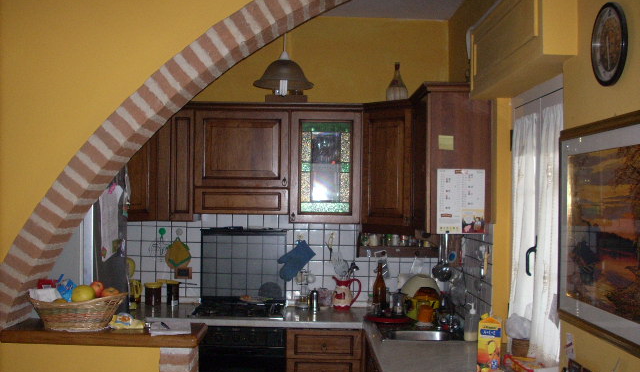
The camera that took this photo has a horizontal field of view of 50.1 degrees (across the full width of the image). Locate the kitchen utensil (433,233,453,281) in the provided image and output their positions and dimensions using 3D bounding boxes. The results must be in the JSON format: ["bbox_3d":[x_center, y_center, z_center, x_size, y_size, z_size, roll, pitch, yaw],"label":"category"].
[{"bbox_3d":[0.745,0.410,4.154,0.115,0.320,0.090,0,-1,16],"label":"kitchen utensil"}]

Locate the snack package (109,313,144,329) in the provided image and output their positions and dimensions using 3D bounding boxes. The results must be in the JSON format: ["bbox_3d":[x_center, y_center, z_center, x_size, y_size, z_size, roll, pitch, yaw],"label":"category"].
[{"bbox_3d":[-0.870,0.602,3.078,0.157,0.062,0.100,1,-1,0],"label":"snack package"}]

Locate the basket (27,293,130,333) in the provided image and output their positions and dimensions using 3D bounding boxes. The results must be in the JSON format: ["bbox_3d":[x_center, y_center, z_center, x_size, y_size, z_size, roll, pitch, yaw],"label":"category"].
[{"bbox_3d":[-1.078,0.548,3.047,0.438,0.165,0.290,1,-1,0],"label":"basket"}]

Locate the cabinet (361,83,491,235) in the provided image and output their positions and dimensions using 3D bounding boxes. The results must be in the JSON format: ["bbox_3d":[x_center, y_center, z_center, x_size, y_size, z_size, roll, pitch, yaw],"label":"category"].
[{"bbox_3d":[0.563,-0.135,4.045,0.605,0.765,1.180,1,-1,0],"label":"cabinet"}]

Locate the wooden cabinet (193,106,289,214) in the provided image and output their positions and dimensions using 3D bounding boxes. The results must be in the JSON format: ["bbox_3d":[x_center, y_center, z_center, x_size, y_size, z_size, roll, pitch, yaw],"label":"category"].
[{"bbox_3d":[-0.500,-0.160,4.492,0.601,0.686,0.340,1,-1,-1],"label":"wooden cabinet"}]

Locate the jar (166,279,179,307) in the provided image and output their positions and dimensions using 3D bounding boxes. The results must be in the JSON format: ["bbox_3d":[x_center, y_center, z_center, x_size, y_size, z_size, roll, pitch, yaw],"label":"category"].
[{"bbox_3d":[-0.972,0.709,4.527,0.084,0.159,0.084,1,-1,0],"label":"jar"}]

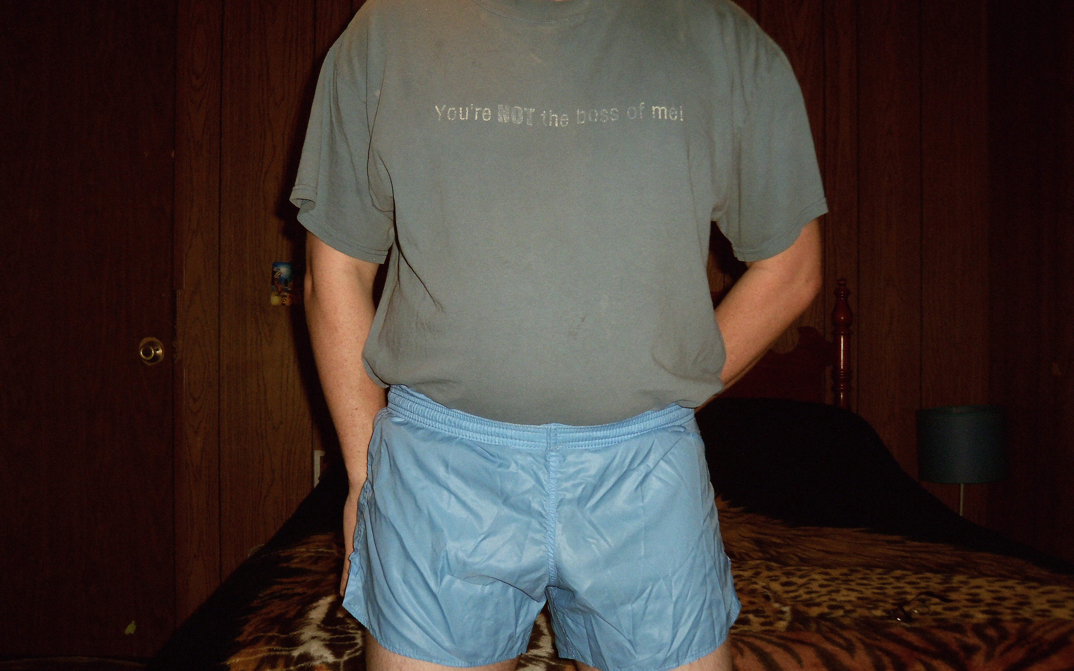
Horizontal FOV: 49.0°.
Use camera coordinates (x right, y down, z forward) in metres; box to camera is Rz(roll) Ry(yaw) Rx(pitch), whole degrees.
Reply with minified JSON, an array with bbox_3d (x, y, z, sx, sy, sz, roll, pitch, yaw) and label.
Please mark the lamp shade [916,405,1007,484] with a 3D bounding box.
[{"bbox_3d":[1.152,0.293,3.200,0.235,0.195,0.235,0,0,0],"label":"lamp shade"}]

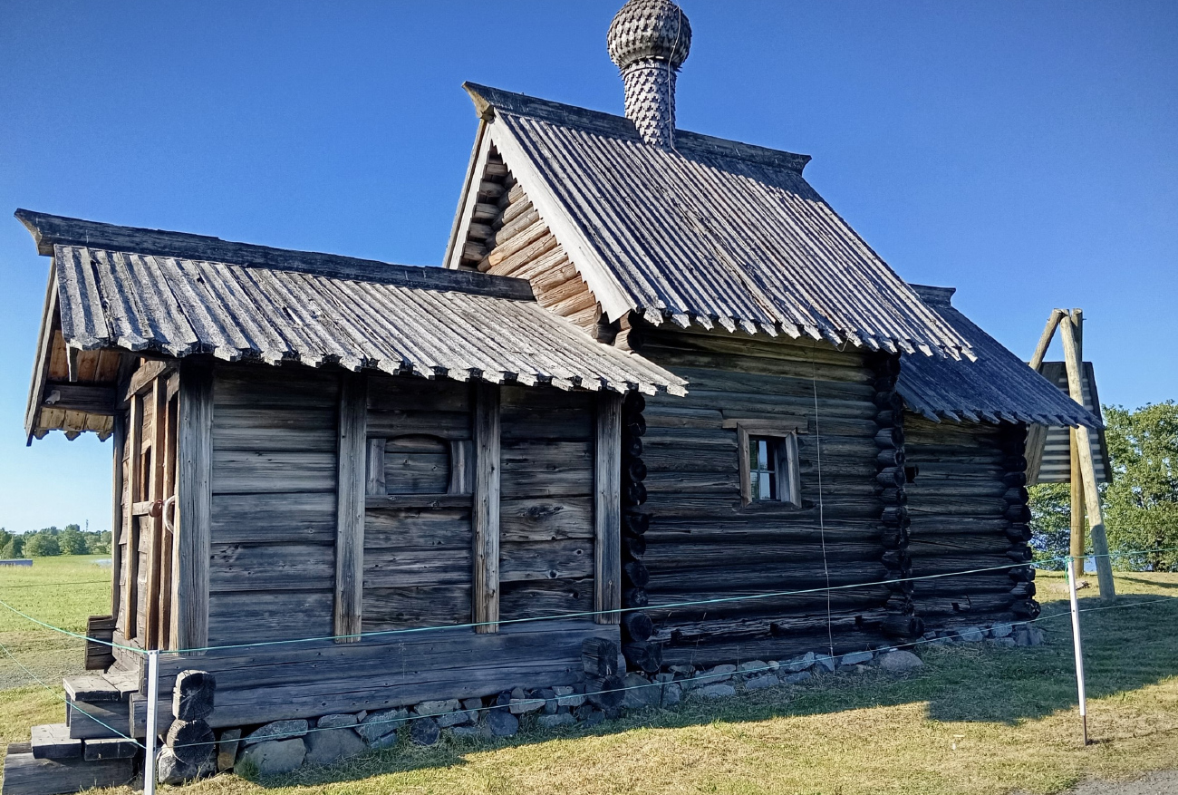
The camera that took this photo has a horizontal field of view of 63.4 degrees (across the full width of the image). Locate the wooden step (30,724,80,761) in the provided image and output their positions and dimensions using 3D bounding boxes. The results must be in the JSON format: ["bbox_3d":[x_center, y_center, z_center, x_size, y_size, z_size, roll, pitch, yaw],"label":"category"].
[{"bbox_3d":[-3.193,2.034,5.686,0.242,0.074,0.620,4,-8,-32],"label":"wooden step"}]

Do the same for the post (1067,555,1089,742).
[{"bbox_3d":[2.907,1.496,5.668,0.040,1.093,0.040,3,-9,-32],"label":"post"}]

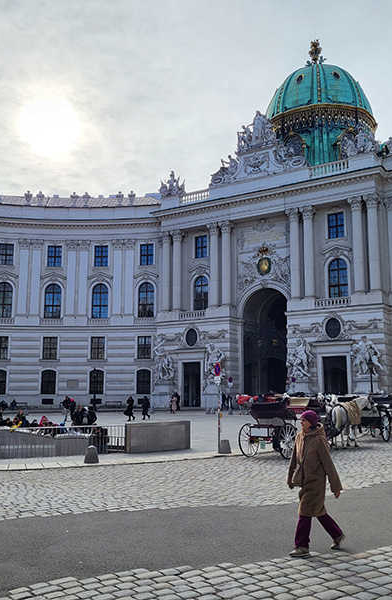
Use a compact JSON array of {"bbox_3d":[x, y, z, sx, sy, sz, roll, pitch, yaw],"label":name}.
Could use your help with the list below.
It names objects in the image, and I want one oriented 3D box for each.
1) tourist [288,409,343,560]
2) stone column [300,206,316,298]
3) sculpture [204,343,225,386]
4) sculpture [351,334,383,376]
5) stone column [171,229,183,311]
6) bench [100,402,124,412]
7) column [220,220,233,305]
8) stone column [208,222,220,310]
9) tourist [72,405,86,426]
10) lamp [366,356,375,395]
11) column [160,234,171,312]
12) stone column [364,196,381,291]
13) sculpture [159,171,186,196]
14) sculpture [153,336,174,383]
[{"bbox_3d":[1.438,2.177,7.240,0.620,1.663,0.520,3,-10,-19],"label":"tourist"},{"bbox_3d":[10.454,-4.496,55.602,1.050,8.600,1.050,-6,-11,32],"label":"stone column"},{"bbox_3d":[1.752,6.458,60.164,1.900,4.300,1.500,-6,-11,32],"label":"sculpture"},{"bbox_3d":[14.742,4.799,51.955,2.500,3.600,1.600,-6,-11,32],"label":"sculpture"},{"bbox_3d":[-2.125,-3.254,63.150,1.050,8.600,1.050,-6,-11,32],"label":"stone column"},{"bbox_3d":[-8.735,11.211,63.619,2.000,0.880,0.650,0,-10,-2],"label":"bench"},{"bbox_3d":[3.342,-3.867,62.374,1.200,8.986,1.200,-6,-11,32],"label":"column"},{"bbox_3d":[1.768,-3.528,60.229,1.000,8.620,1.000,-6,-11,32],"label":"stone column"},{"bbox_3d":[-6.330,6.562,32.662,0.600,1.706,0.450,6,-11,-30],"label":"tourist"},{"bbox_3d":[13.575,6.486,46.269,0.620,4.310,0.620,0,-10,0],"label":"lamp"},{"bbox_3d":[-3.169,-3.001,63.155,1.000,8.640,1.000,0,-9,0],"label":"column"},{"bbox_3d":[15.331,-4.928,51.764,1.000,8.580,1.000,-6,-11,32],"label":"stone column"},{"bbox_3d":[-2.543,-12.567,65.015,2.300,2.700,1.500,-6,-11,32],"label":"sculpture"},{"bbox_3d":[-3.204,6.070,60.172,1.700,4.340,1.400,-6,-11,32],"label":"sculpture"}]

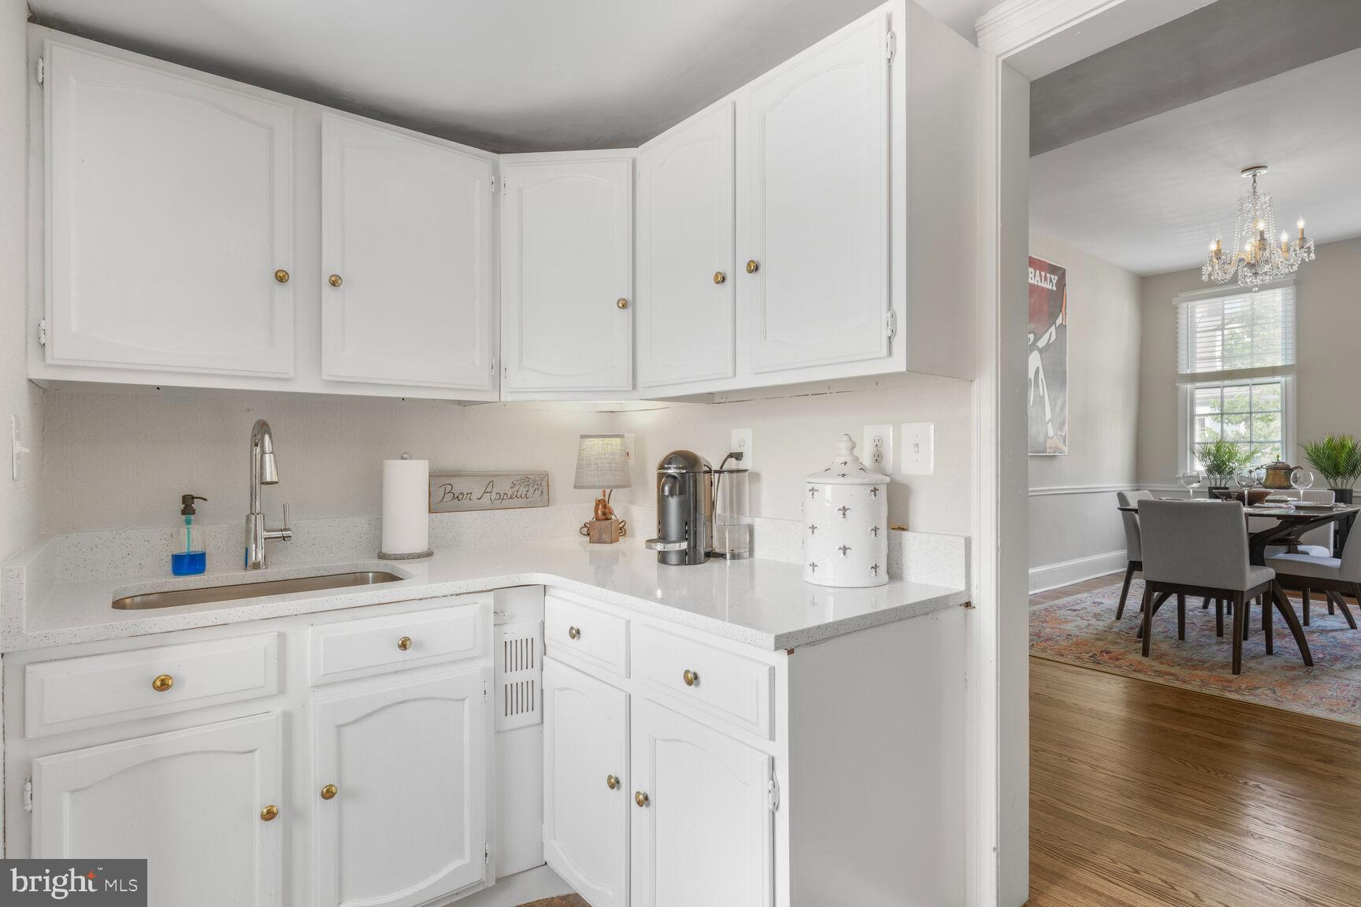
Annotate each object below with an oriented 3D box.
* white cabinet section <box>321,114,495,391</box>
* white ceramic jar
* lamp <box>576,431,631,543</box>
[{"bbox_3d":[-0.830,-0.543,2.119,0.471,0.699,0.250,0,0,-39],"label":"white cabinet section"},{"bbox_3d":[0.409,0.132,1.773,0.206,0.359,0.206,0,0,0],"label":"white ceramic jar"},{"bbox_3d":[-0.267,0.122,2.500,0.200,0.375,0.200,0,0,0],"label":"lamp"}]

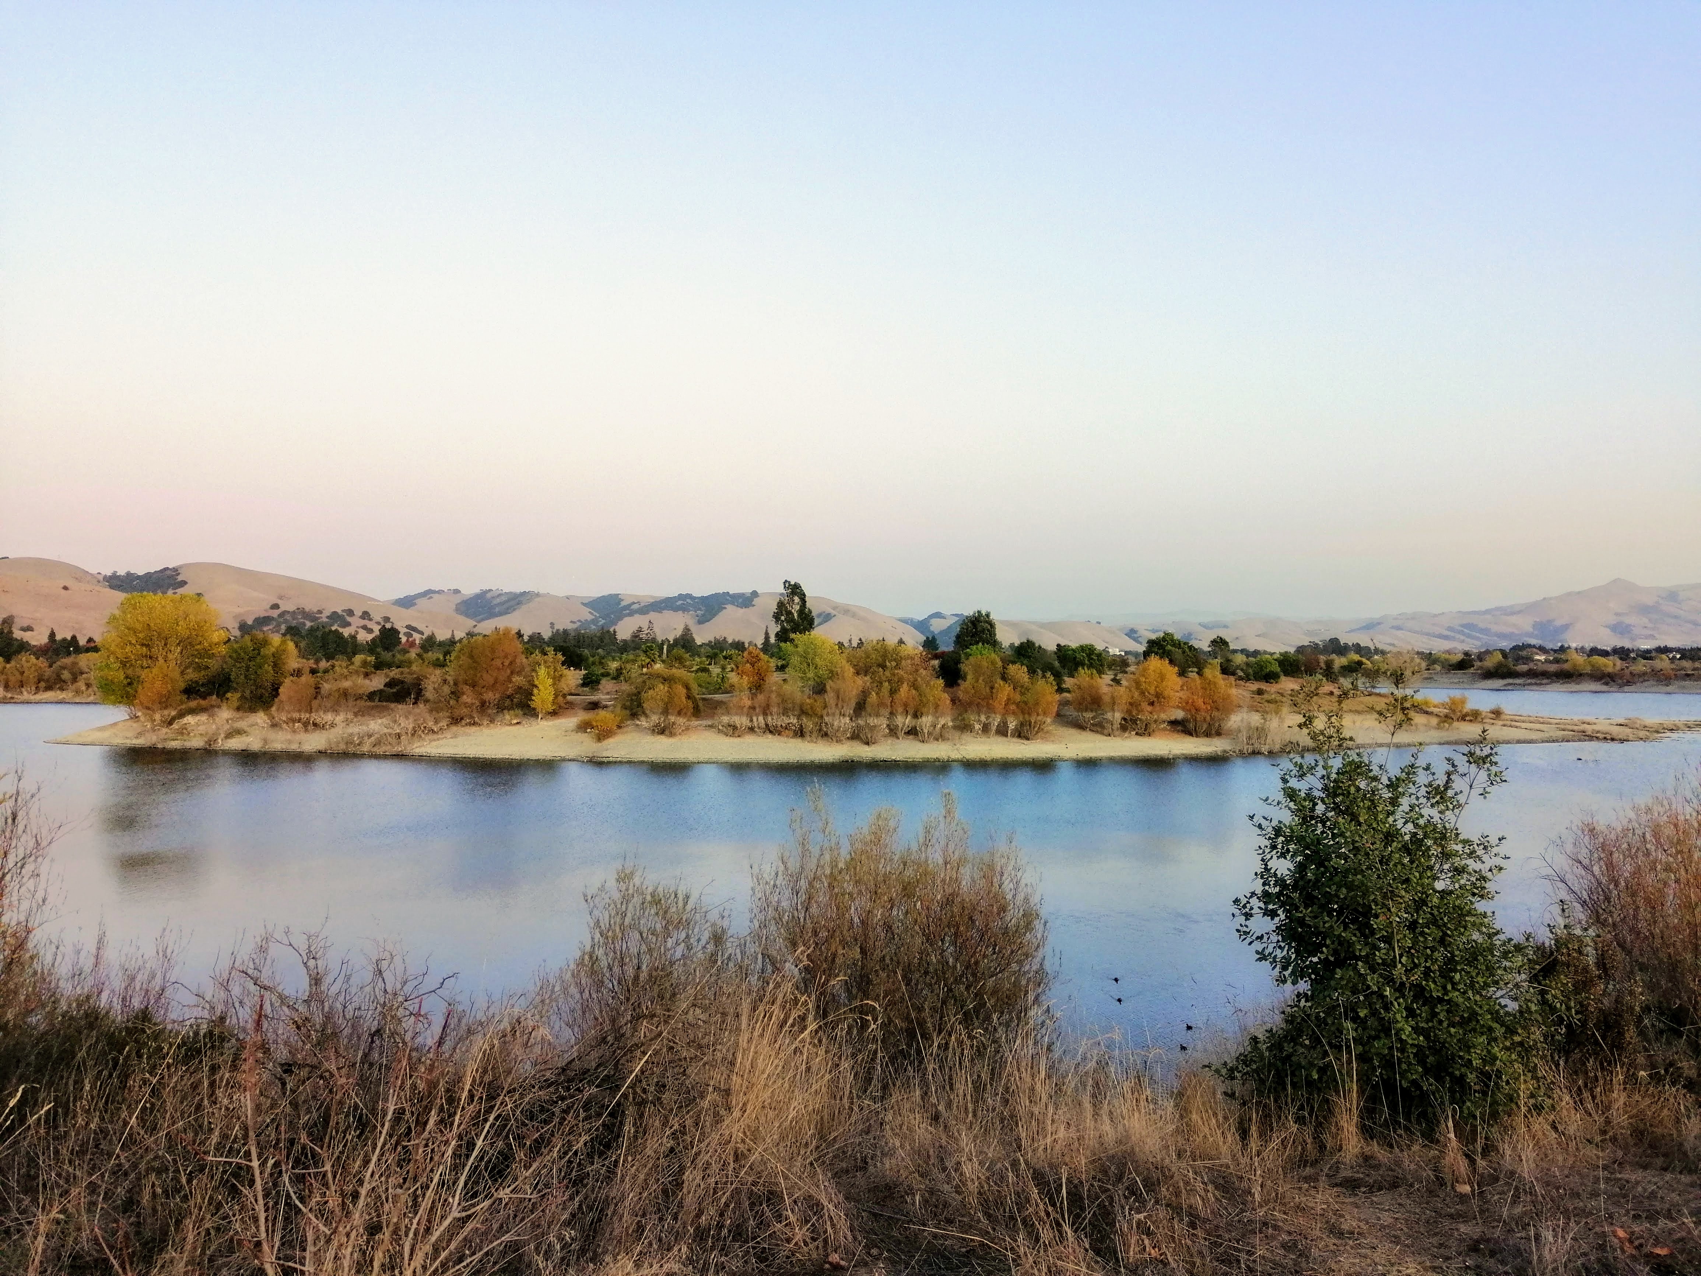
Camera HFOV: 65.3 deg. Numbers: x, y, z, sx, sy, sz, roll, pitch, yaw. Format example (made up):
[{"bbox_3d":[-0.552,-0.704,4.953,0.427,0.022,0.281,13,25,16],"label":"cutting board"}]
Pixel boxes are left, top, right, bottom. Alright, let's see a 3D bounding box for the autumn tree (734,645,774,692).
[{"bbox_3d":[-11.470,3.800,158.000,4.750,5.860,4.610,0,0,0],"label":"autumn tree"}]

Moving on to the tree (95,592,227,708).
[{"bbox_3d":[-84.130,1.780,162.000,15.900,14.770,15.900,0,-1,0],"label":"tree"}]

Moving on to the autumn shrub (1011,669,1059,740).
[{"bbox_3d":[17.670,6.310,126.000,4.420,6.690,4.280,0,0,0],"label":"autumn shrub"}]

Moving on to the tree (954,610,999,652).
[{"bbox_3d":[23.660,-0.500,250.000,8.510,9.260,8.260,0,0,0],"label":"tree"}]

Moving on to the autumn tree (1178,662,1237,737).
[{"bbox_3d":[38.920,6.830,145.000,6.400,7.990,6.400,0,-1,0],"label":"autumn tree"}]

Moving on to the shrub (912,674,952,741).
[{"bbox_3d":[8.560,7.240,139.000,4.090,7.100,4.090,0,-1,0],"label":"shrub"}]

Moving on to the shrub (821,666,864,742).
[{"bbox_3d":[-0.810,6.150,124.000,3.970,7.200,3.860,0,0,0],"label":"shrub"}]

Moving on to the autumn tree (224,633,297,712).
[{"bbox_3d":[-62.190,3.580,140.000,7.570,8.410,7.340,0,0,0],"label":"autumn tree"}]

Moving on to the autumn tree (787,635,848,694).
[{"bbox_3d":[-3.760,3.160,150.000,6.760,7.360,6.560,0,0,0],"label":"autumn tree"}]

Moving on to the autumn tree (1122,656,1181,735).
[{"bbox_3d":[29.490,5.600,130.000,5.730,7.680,5.560,0,0,0],"label":"autumn tree"}]

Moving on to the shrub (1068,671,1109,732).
[{"bbox_3d":[25.890,6.850,144.000,4.520,6.630,4.520,0,-1,0],"label":"shrub"}]

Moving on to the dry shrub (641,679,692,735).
[{"bbox_3d":[-19.420,7.290,140.000,5.220,6.030,5.220,0,-1,0],"label":"dry shrub"}]

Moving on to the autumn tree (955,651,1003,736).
[{"bbox_3d":[13.870,5.830,142.000,5.020,8.960,5.020,0,-1,0],"label":"autumn tree"}]

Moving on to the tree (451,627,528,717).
[{"bbox_3d":[-40.250,3.850,148.000,8.430,10.230,8.430,0,-1,0],"label":"tree"}]

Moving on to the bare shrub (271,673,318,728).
[{"bbox_3d":[-55.260,6.210,132.000,4.630,5.420,4.490,0,0,0],"label":"bare shrub"}]

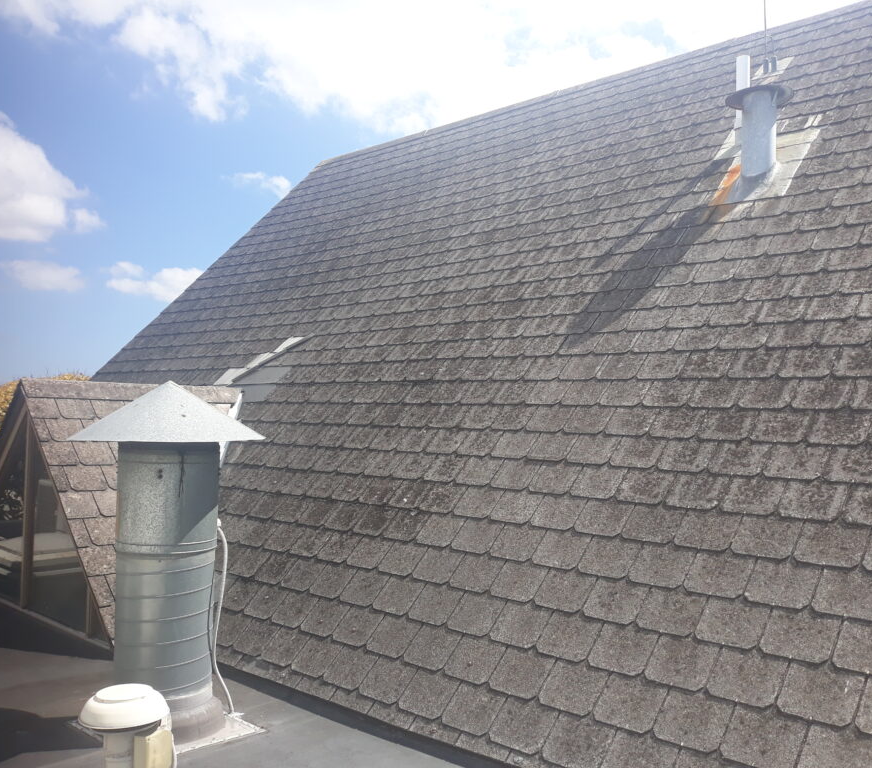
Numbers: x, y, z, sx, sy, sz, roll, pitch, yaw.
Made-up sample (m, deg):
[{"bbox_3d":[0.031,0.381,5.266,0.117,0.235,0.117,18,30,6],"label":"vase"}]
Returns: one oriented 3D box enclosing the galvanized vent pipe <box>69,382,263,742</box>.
[{"bbox_3d":[-1.450,0.891,4.297,1.008,1.811,1.008,1,-2,0],"label":"galvanized vent pipe"}]

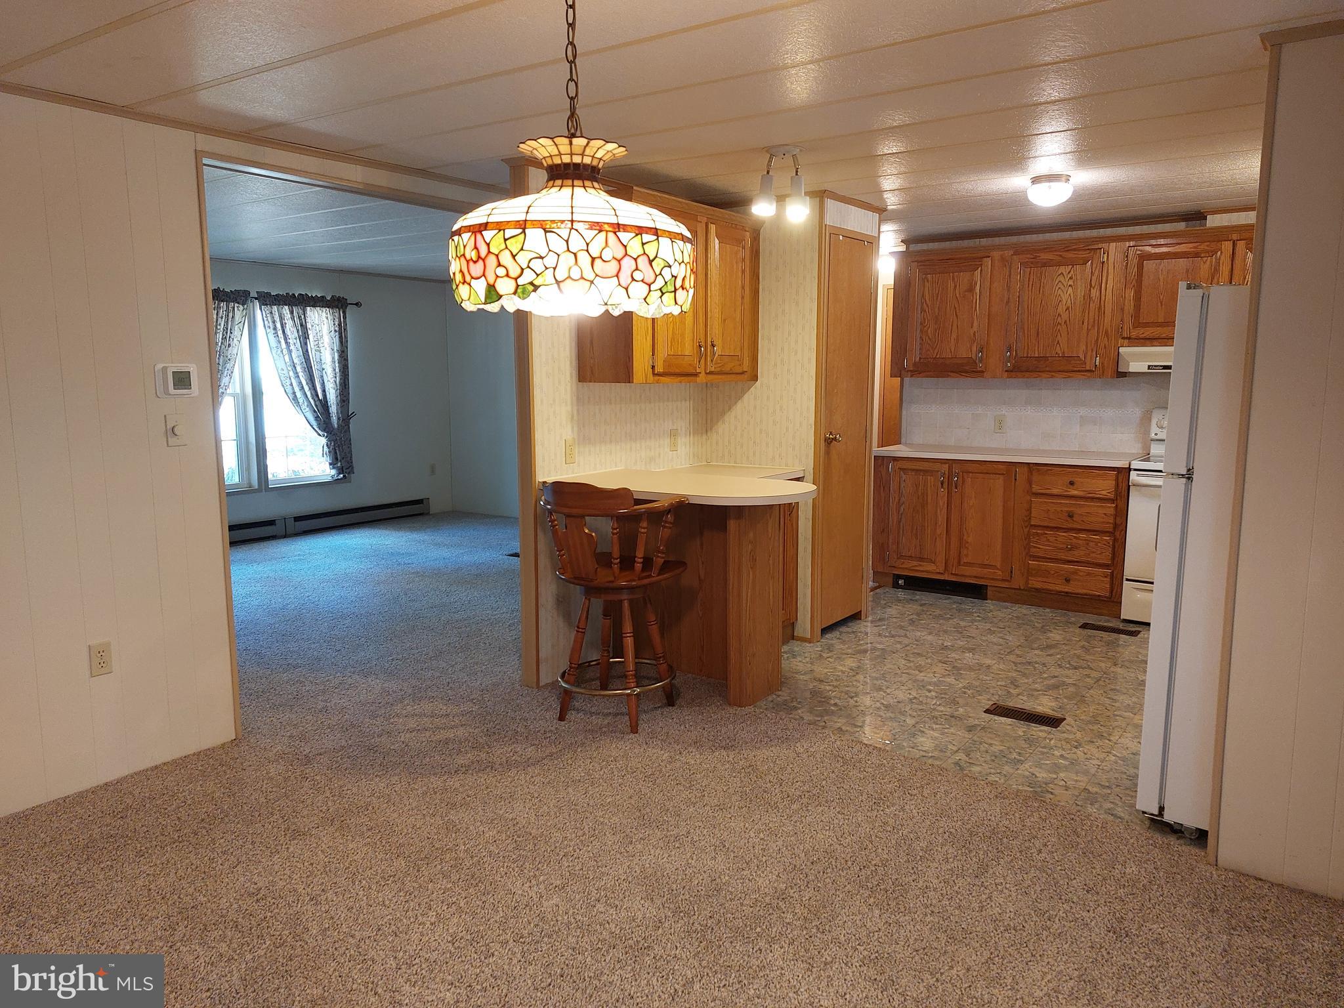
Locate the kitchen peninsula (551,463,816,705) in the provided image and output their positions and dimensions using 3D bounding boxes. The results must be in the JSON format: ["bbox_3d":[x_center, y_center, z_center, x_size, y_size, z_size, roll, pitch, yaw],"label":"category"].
[{"bbox_3d":[0.258,0.331,4.659,0.980,0.910,1.260,5,10,35],"label":"kitchen peninsula"}]

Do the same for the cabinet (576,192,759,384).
[{"bbox_3d":[0.017,-1.038,4.681,0.323,0.851,1.092,5,10,35],"label":"cabinet"}]

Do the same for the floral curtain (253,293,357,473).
[{"bbox_3d":[-3.204,-1.013,8.230,0.120,1.660,0.971,5,10,35],"label":"floral curtain"}]

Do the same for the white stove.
[{"bbox_3d":[3.056,0.087,5.306,0.760,1.190,0.680,5,10,35],"label":"white stove"}]

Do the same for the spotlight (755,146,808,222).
[{"bbox_3d":[0.439,-1.280,3.741,0.220,0.290,0.160,0,8,0],"label":"spotlight"}]

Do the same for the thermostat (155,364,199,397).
[{"bbox_3d":[-1.793,-0.447,3.396,0.030,0.118,0.143,5,10,35],"label":"thermostat"}]

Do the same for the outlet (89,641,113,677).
[{"bbox_3d":[-1.996,0.538,3.255,0.012,0.114,0.071,5,10,35],"label":"outlet"}]

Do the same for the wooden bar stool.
[{"bbox_3d":[-0.267,0.388,3.898,0.525,1.010,0.530,4,9,27],"label":"wooden bar stool"}]

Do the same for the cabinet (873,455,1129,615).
[{"bbox_3d":[2.130,0.151,6.011,1.524,0.879,0.600,5,10,35],"label":"cabinet"}]

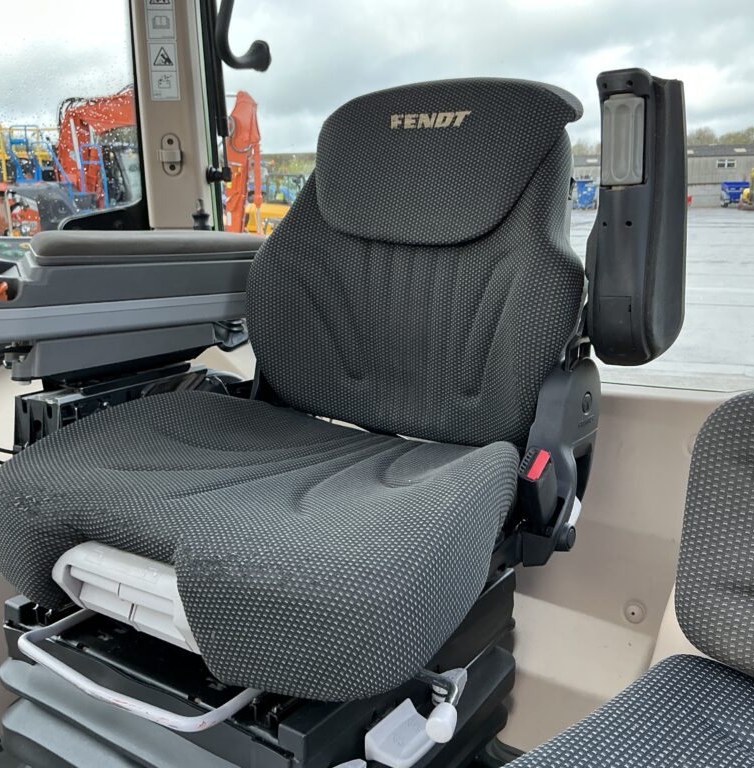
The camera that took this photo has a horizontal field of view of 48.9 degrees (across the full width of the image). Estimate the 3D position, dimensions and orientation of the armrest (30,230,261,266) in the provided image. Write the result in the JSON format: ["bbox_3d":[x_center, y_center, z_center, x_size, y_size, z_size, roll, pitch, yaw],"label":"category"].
[{"bbox_3d":[-0.362,-0.220,1.308,0.400,0.047,0.120,-10,17,-43],"label":"armrest"}]

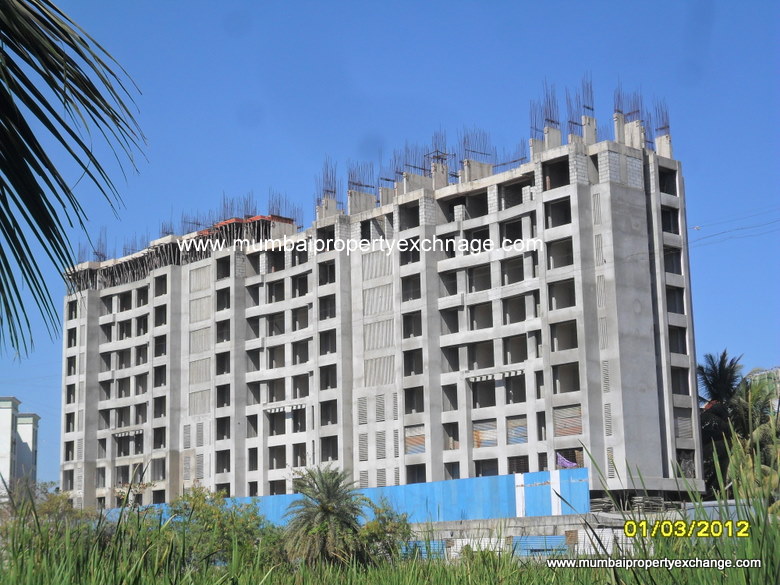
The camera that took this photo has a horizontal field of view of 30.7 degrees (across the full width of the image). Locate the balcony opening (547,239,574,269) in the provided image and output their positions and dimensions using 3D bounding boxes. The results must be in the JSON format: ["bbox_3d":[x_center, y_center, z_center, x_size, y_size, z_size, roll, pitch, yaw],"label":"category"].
[{"bbox_3d":[11.897,-2.662,98.515,0.450,1.972,2.446,9,-15,-42],"label":"balcony opening"}]

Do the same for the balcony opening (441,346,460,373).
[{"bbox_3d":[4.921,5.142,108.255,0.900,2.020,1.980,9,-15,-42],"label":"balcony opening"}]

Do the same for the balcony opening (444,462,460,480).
[{"bbox_3d":[4.928,13.688,106.012,0.700,1.966,1.583,9,-15,-42],"label":"balcony opening"}]

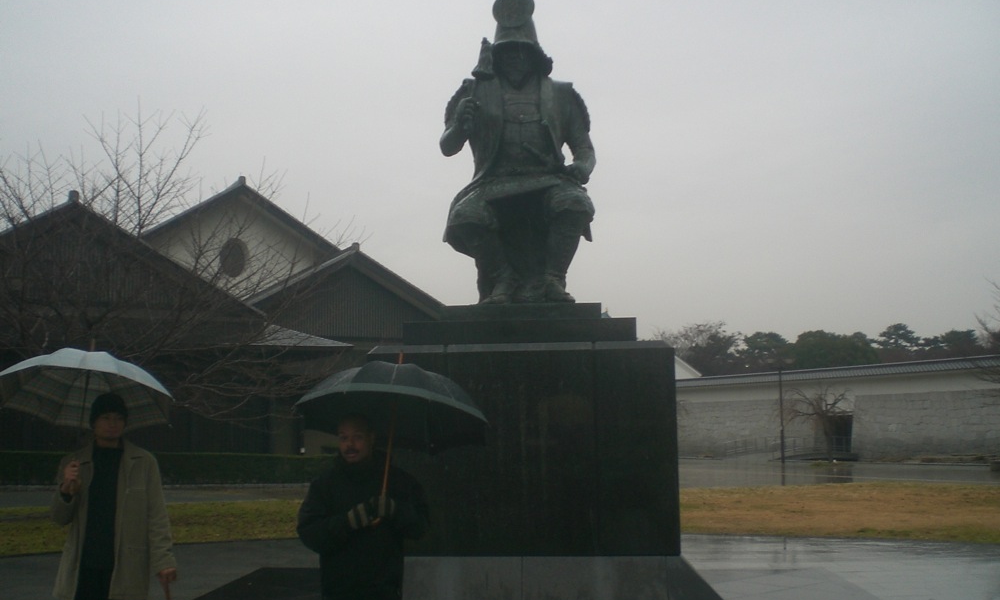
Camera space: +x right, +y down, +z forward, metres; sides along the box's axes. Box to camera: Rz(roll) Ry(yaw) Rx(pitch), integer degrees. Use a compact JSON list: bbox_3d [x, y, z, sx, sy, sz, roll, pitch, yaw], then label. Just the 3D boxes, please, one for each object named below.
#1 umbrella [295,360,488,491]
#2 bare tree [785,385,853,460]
[{"bbox_3d":[-0.508,0.644,5.151,0.947,0.833,0.947,4,-24,2],"label":"umbrella"},{"bbox_3d":[14.078,5.453,48.476,3.135,3.419,3.044,-1,-7,4],"label":"bare tree"}]

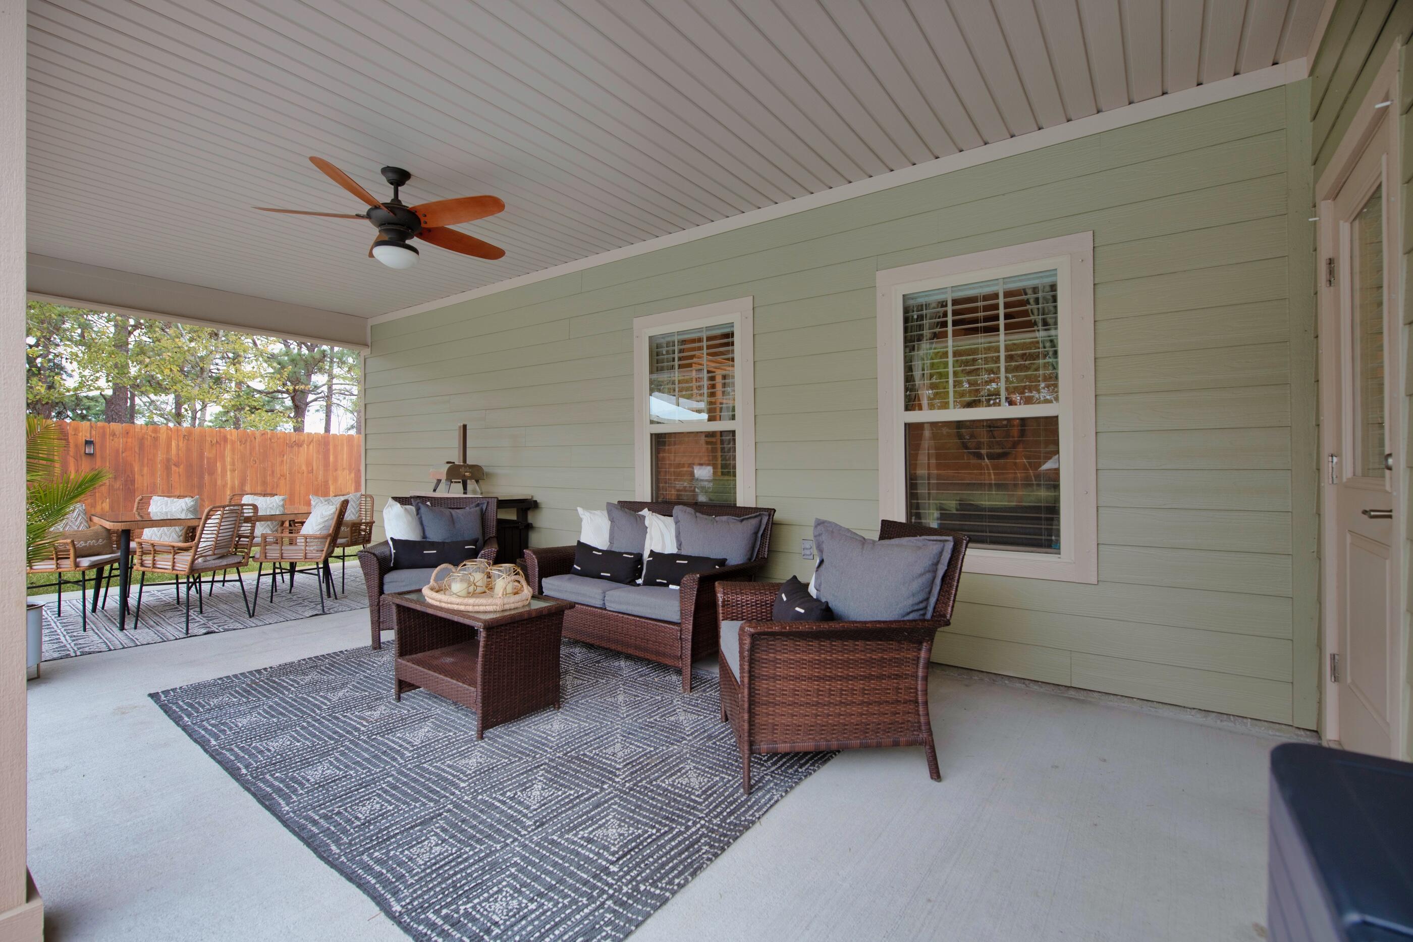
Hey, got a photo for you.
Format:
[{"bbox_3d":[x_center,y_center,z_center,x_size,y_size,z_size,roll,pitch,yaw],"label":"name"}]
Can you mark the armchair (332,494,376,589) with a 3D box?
[{"bbox_3d":[-3.463,0.661,5.800,0.580,0.840,0.580,0,1,1],"label":"armchair"}]

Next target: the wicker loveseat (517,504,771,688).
[{"bbox_3d":[-0.378,0.666,3.840,1.420,0.870,0.830,0,1,36],"label":"wicker loveseat"}]

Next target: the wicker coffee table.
[{"bbox_3d":[-1.097,0.868,2.982,0.880,0.495,0.460,0,1,38],"label":"wicker coffee table"}]

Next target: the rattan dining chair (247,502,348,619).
[{"bbox_3d":[-3.235,0.672,5.010,0.575,0.840,0.580,0,1,-18],"label":"rattan dining chair"}]

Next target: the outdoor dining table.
[{"bbox_3d":[-3.947,0.715,5.106,0.870,0.755,1.380,0,1,37],"label":"outdoor dining table"}]

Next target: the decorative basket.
[{"bbox_3d":[-1.101,0.535,2.998,0.520,0.170,0.520,0,1,0],"label":"decorative basket"}]

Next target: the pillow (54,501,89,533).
[{"bbox_3d":[-4.619,0.434,4.506,0.150,0.420,0.430,-14,2,-5],"label":"pillow"}]

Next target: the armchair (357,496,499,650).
[{"bbox_3d":[-1.851,0.660,4.377,0.820,0.875,0.840,0,1,-7],"label":"armchair"}]

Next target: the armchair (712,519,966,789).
[{"bbox_3d":[0.502,0.679,2.529,0.840,0.875,0.820,0,1,-8],"label":"armchair"}]

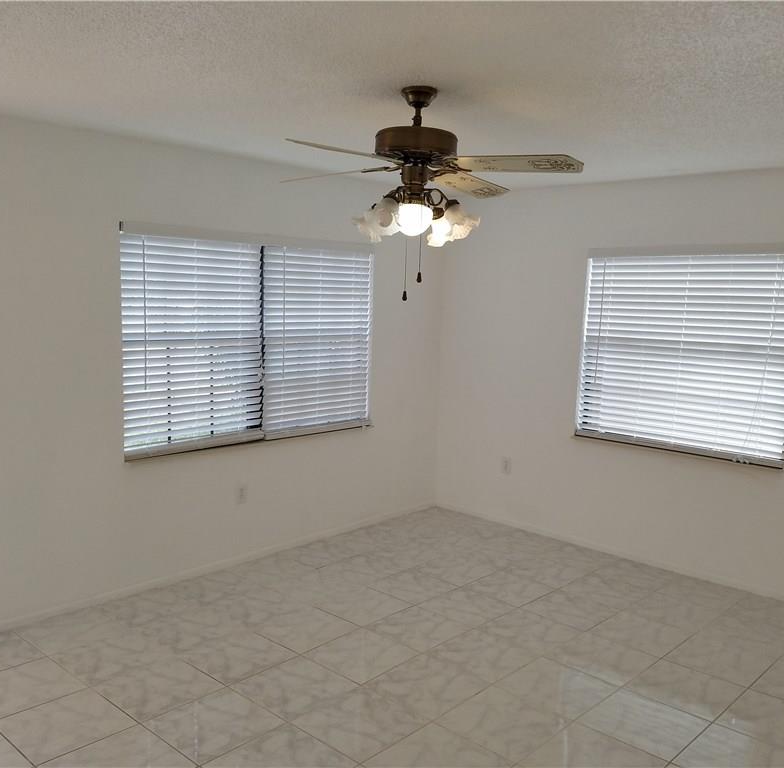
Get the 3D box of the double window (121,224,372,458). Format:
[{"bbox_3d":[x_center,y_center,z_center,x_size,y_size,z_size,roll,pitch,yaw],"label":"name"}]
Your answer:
[{"bbox_3d":[-0.800,-0.277,4.784,0.100,1.280,1.905,8,9,42],"label":"double window"}]

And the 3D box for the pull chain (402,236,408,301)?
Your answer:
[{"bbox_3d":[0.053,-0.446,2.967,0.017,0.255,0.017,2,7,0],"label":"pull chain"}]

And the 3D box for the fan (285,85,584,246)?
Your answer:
[{"bbox_3d":[0.098,-0.812,2.904,1.270,0.575,1.270,6,8,33],"label":"fan"}]

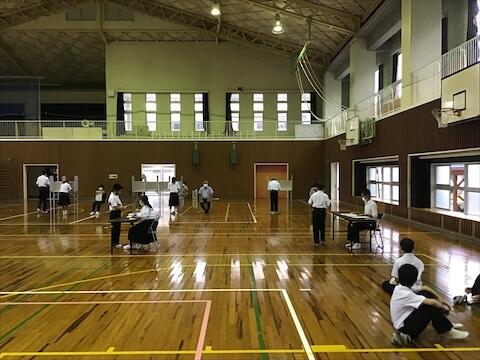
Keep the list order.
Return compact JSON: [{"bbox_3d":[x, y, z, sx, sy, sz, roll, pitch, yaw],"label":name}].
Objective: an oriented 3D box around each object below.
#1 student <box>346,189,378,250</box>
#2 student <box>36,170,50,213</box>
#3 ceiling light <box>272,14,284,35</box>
[{"bbox_3d":[2.698,0.848,9.455,0.720,1.290,0.480,0,1,-5],"label":"student"},{"bbox_3d":[-8.410,0.514,18.400,0.560,1.760,0.400,0,1,18],"label":"student"},{"bbox_3d":[1.826,-7.415,20.500,0.550,0.930,0.550,0,1,-1],"label":"ceiling light"}]

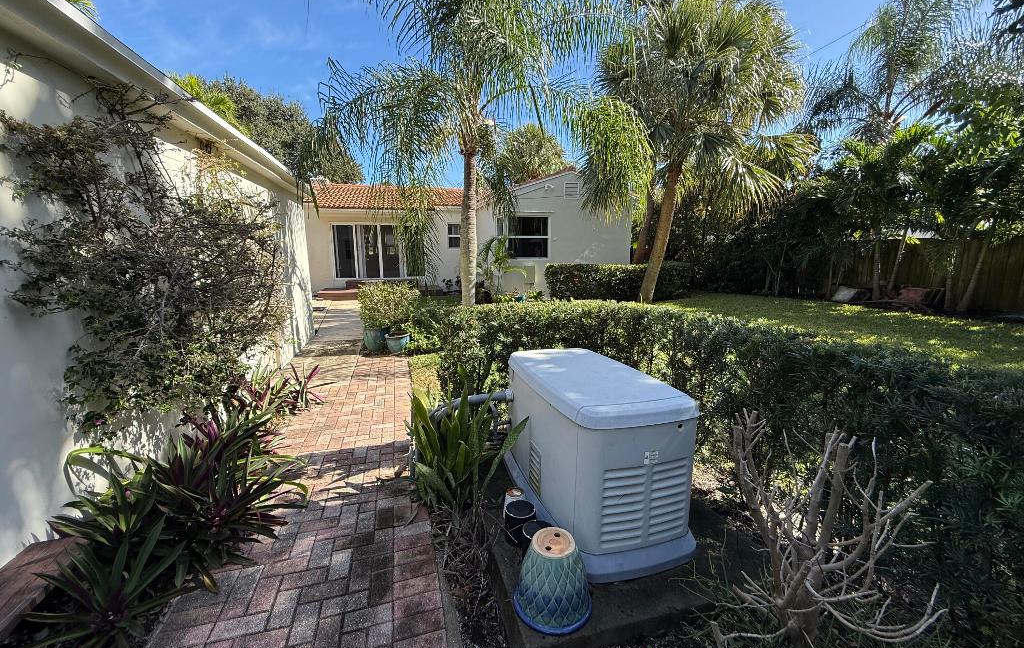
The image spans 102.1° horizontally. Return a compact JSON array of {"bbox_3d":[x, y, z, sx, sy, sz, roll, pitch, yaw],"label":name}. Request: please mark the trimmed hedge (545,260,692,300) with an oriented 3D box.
[{"bbox_3d":[3.804,-1.499,14.347,5.550,1.160,1.000,-3,10,-15],"label":"trimmed hedge"}]

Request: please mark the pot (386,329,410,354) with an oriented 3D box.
[{"bbox_3d":[-1.786,0.290,6.476,0.370,0.290,0.370,-3,10,-15],"label":"pot"}]

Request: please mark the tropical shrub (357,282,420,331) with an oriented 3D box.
[{"bbox_3d":[-1.996,-0.292,6.636,0.960,0.730,0.850,-3,10,-15],"label":"tropical shrub"}]

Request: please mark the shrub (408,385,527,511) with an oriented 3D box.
[{"bbox_3d":[-0.278,0.692,2.476,0.670,0.740,0.580,-3,10,-15],"label":"shrub"}]

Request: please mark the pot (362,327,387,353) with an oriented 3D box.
[{"bbox_3d":[-2.162,0.228,6.630,0.410,0.370,0.410,-3,10,-15],"label":"pot"}]

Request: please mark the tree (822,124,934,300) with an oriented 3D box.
[{"bbox_3d":[11.580,-3.308,12.834,2.600,5.100,2.600,8,13,41],"label":"tree"}]

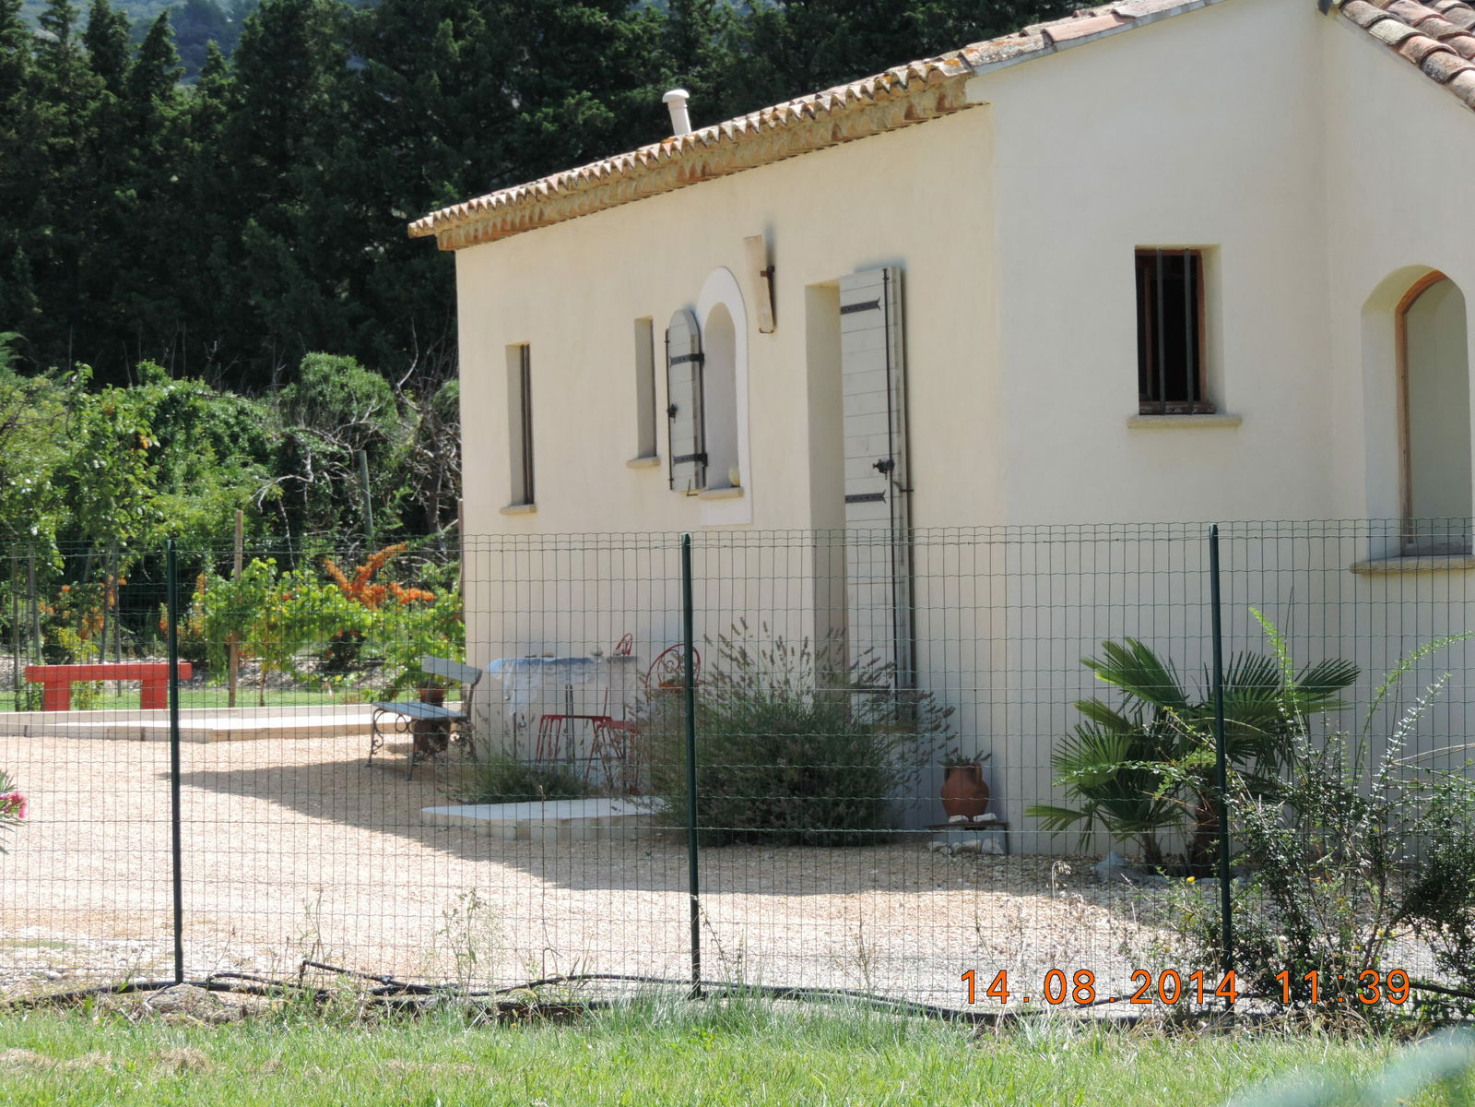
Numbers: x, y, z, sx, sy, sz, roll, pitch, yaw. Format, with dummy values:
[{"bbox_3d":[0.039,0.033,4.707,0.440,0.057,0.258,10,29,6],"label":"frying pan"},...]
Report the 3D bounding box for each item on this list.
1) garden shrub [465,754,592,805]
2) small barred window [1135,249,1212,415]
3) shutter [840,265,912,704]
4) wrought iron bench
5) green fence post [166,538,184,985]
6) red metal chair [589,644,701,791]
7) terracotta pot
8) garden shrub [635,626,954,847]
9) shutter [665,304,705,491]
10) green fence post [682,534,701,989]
[{"bbox_3d":[-1.145,1.253,31.500,0.680,0.300,0.580,-2,0,0],"label":"garden shrub"},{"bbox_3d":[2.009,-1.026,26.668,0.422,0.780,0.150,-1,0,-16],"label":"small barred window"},{"bbox_3d":[0.664,-0.271,27.949,0.046,2.192,0.822,-1,0,-16],"label":"shutter"},{"bbox_3d":[-1.902,0.999,35.100,0.440,0.690,1.320,-1,1,-16],"label":"wrought iron bench"},{"bbox_3d":[-1.907,0.705,19.500,0.032,1.500,0.032,-2,0,26],"label":"green fence post"},{"bbox_3d":[-0.497,0.916,31.000,0.480,0.860,0.420,-2,0,45],"label":"red metal chair"},{"bbox_3d":[1.039,1.086,26.200,0.220,0.265,0.220,-2,0,0],"label":"terracotta pot"},{"bbox_3d":[0.278,0.876,27.500,1.500,1.050,1.300,-2,0,0],"label":"garden shrub"},{"bbox_3d":[-0.288,-0.828,31.188,0.040,0.981,0.460,-1,0,-16],"label":"shutter"},{"bbox_3d":[-0.146,0.680,18.400,0.032,1.485,0.032,-1,0,20],"label":"green fence post"}]

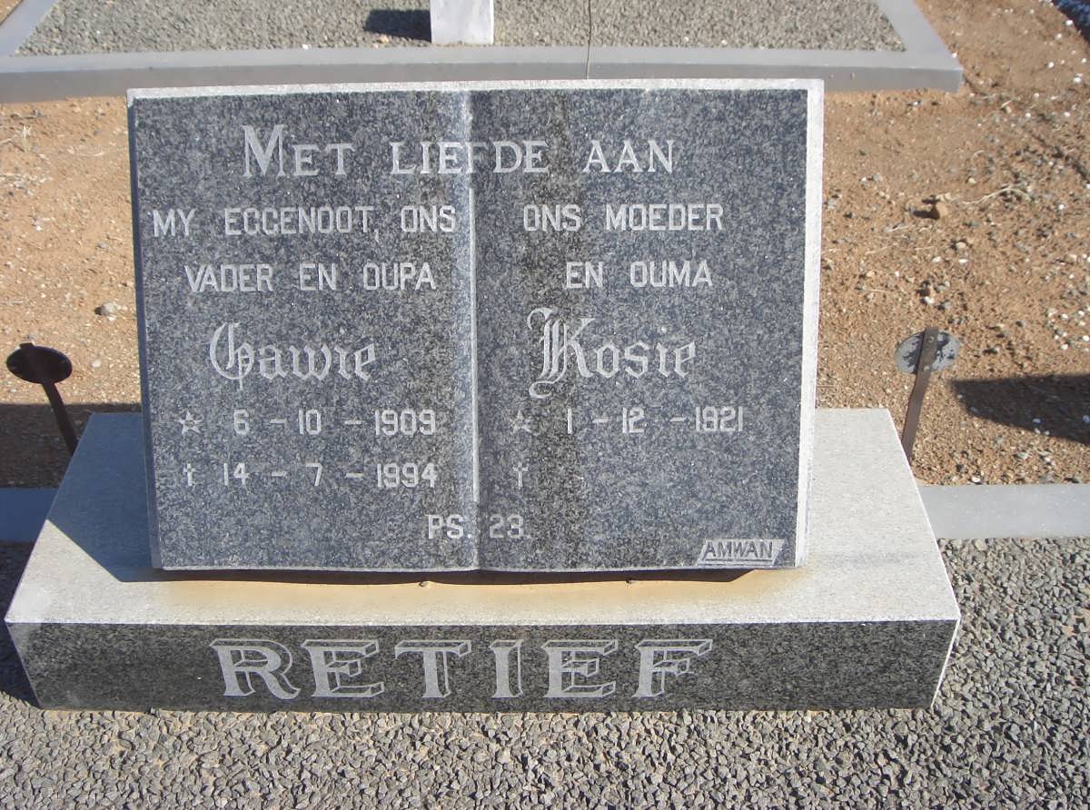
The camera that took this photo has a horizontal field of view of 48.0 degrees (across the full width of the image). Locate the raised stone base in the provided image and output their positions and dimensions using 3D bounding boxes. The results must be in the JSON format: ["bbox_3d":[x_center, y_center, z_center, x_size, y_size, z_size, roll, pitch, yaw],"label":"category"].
[{"bbox_3d":[-0.064,0.171,1.429,0.980,0.146,0.332,0,40,-1],"label":"raised stone base"}]

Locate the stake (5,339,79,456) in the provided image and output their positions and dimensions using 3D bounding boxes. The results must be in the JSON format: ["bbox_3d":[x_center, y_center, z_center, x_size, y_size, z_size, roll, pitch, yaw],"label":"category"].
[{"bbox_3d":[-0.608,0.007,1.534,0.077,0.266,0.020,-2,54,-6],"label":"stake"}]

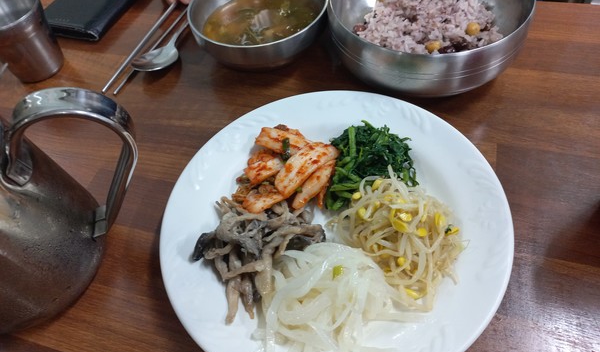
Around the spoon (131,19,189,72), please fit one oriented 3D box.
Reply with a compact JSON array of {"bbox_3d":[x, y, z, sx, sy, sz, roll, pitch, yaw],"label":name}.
[{"bbox_3d":[-0.122,-0.187,0.500,0.042,0.022,0.202,11,56,15],"label":"spoon"}]

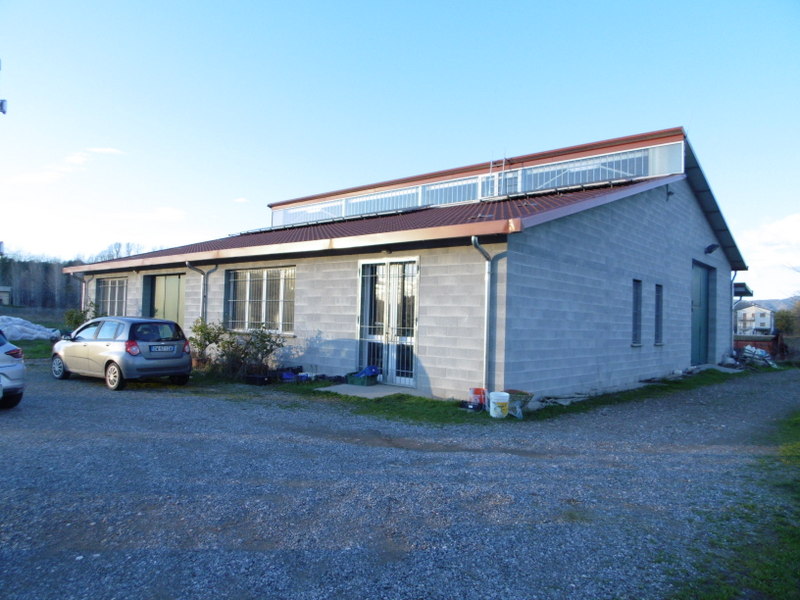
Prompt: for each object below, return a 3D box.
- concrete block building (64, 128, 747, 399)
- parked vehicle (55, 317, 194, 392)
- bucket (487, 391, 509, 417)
[{"bbox_3d":[0.733,-1.369,23.596,20.120,7.500,19.380,0,-3,41],"label":"concrete block building"},{"bbox_3d":[-6.518,1.158,13.409,3.920,1.505,1.680,0,-3,36],"label":"parked vehicle"},{"bbox_3d":[1.651,1.755,9.658,0.325,0.390,0.325,2,-2,0],"label":"bucket"}]

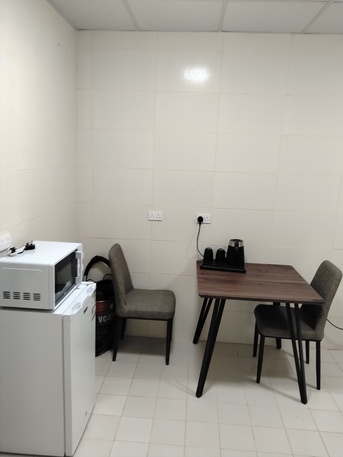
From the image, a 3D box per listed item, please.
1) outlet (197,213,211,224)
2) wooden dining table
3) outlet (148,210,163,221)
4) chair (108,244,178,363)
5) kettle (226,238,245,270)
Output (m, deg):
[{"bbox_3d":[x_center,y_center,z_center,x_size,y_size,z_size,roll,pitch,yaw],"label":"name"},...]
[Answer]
[{"bbox_3d":[0.266,-0.081,2.945,0.116,0.079,0.018,3,10,3],"label":"outlet"},{"bbox_3d":[0.567,0.720,2.647,0.785,0.735,0.805,3,10,3],"label":"wooden dining table"},{"bbox_3d":[-0.128,-0.104,2.969,0.115,0.078,0.014,3,10,3],"label":"outlet"},{"bbox_3d":[-0.219,0.581,2.868,0.530,0.875,0.440,3,10,3],"label":"chair"},{"bbox_3d":[0.501,0.194,2.805,0.140,0.210,0.175,4,10,12],"label":"kettle"}]

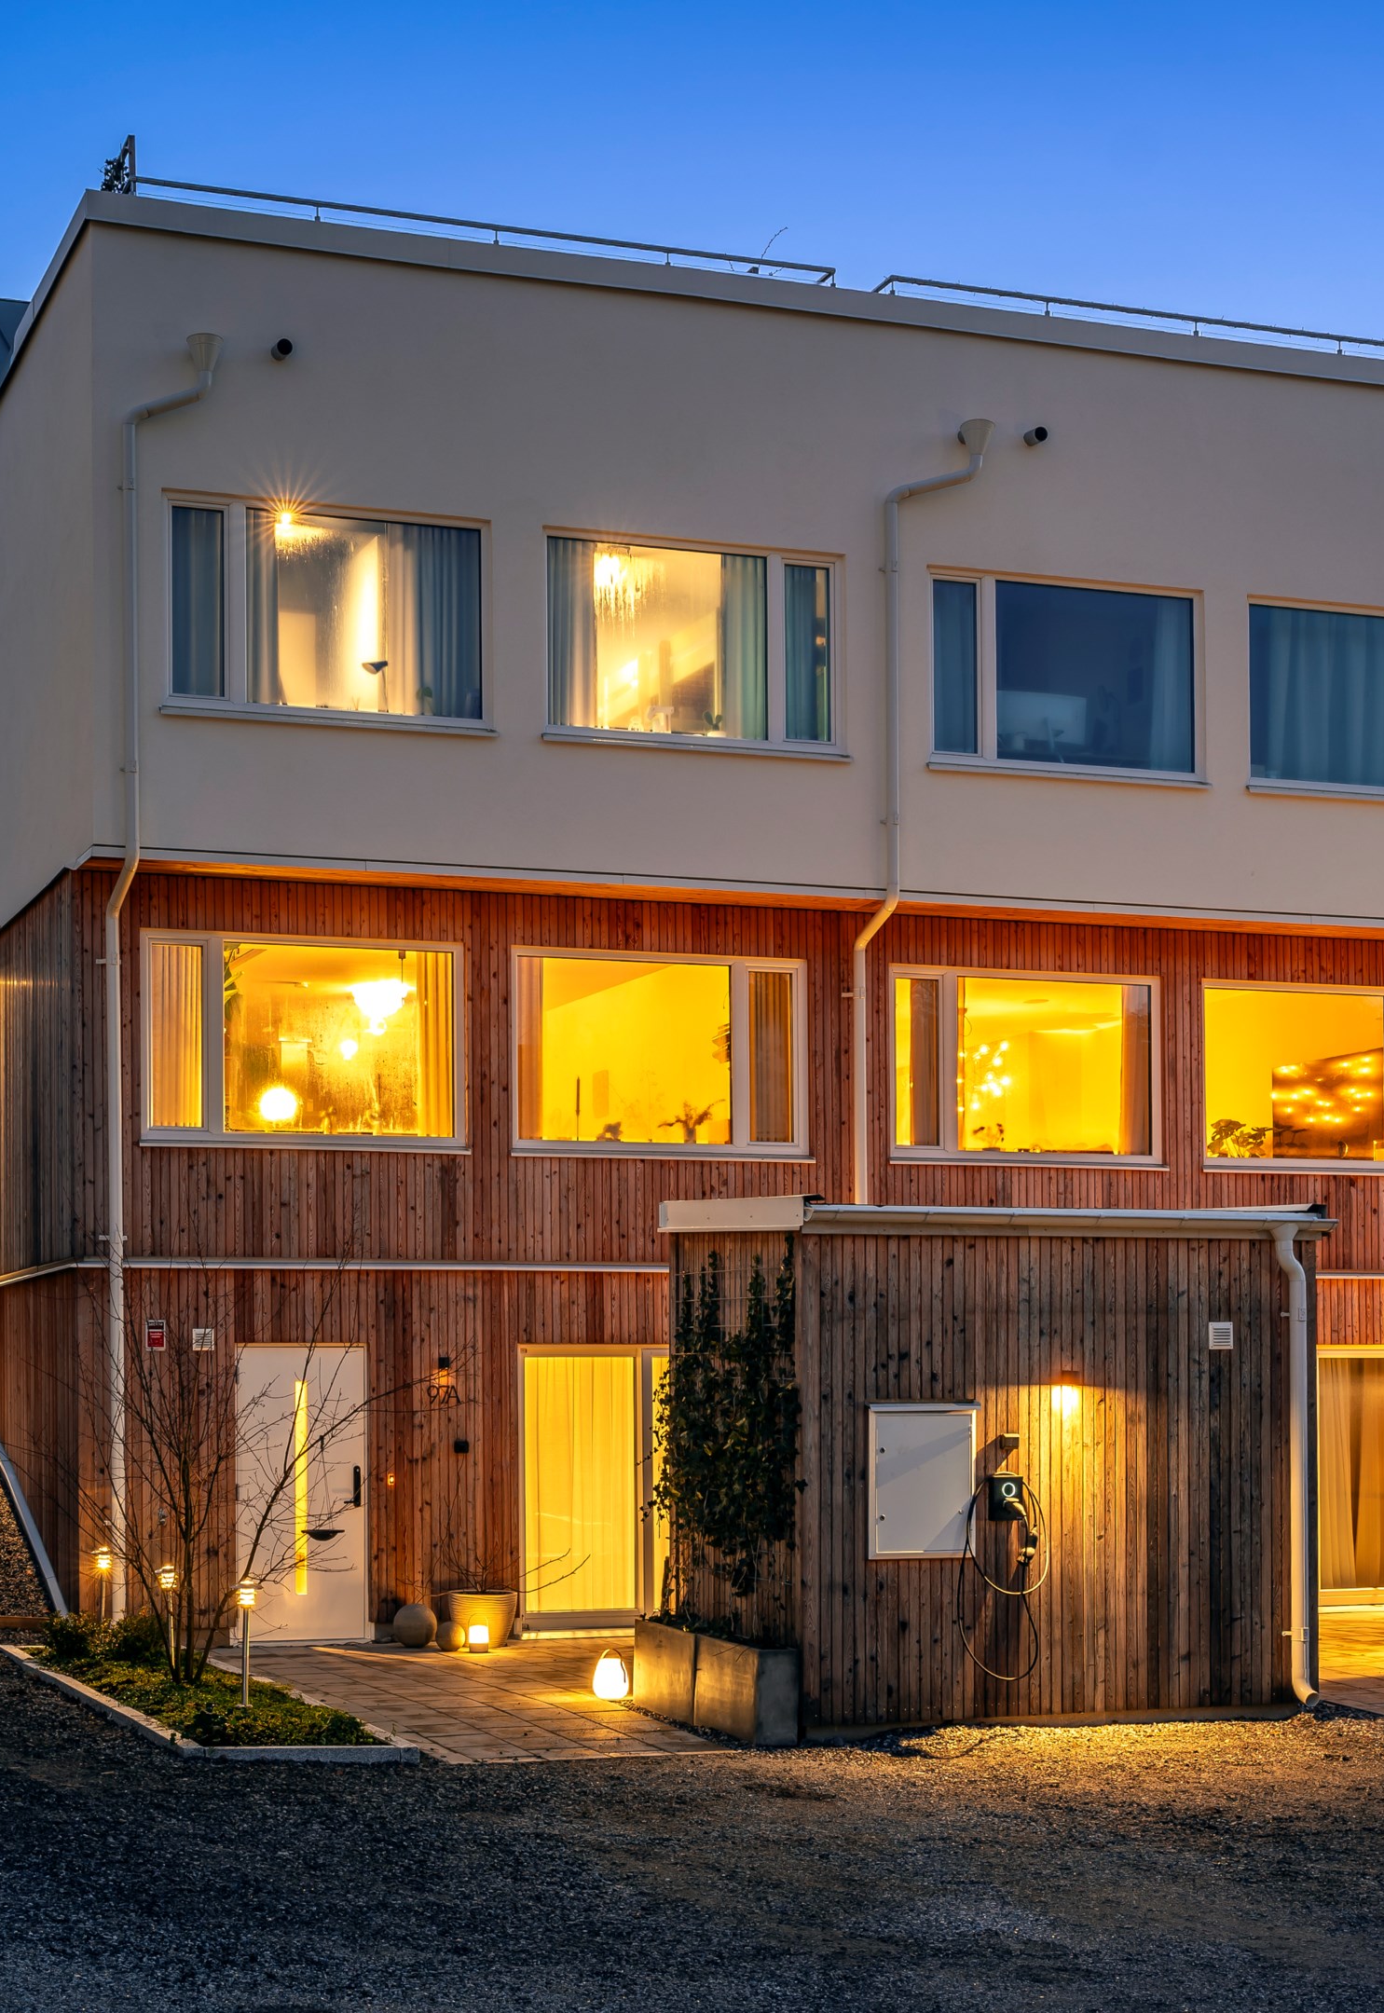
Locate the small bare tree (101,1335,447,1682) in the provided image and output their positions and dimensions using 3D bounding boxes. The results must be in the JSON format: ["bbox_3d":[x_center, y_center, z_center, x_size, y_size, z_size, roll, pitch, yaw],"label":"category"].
[{"bbox_3d":[-2.573,3.031,16.300,2.000,2.100,1.800,0,-3,-20],"label":"small bare tree"}]

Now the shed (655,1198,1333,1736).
[{"bbox_3d":[1.773,2.548,16.117,3.300,2.800,2.100,0,-3,-20],"label":"shed"}]

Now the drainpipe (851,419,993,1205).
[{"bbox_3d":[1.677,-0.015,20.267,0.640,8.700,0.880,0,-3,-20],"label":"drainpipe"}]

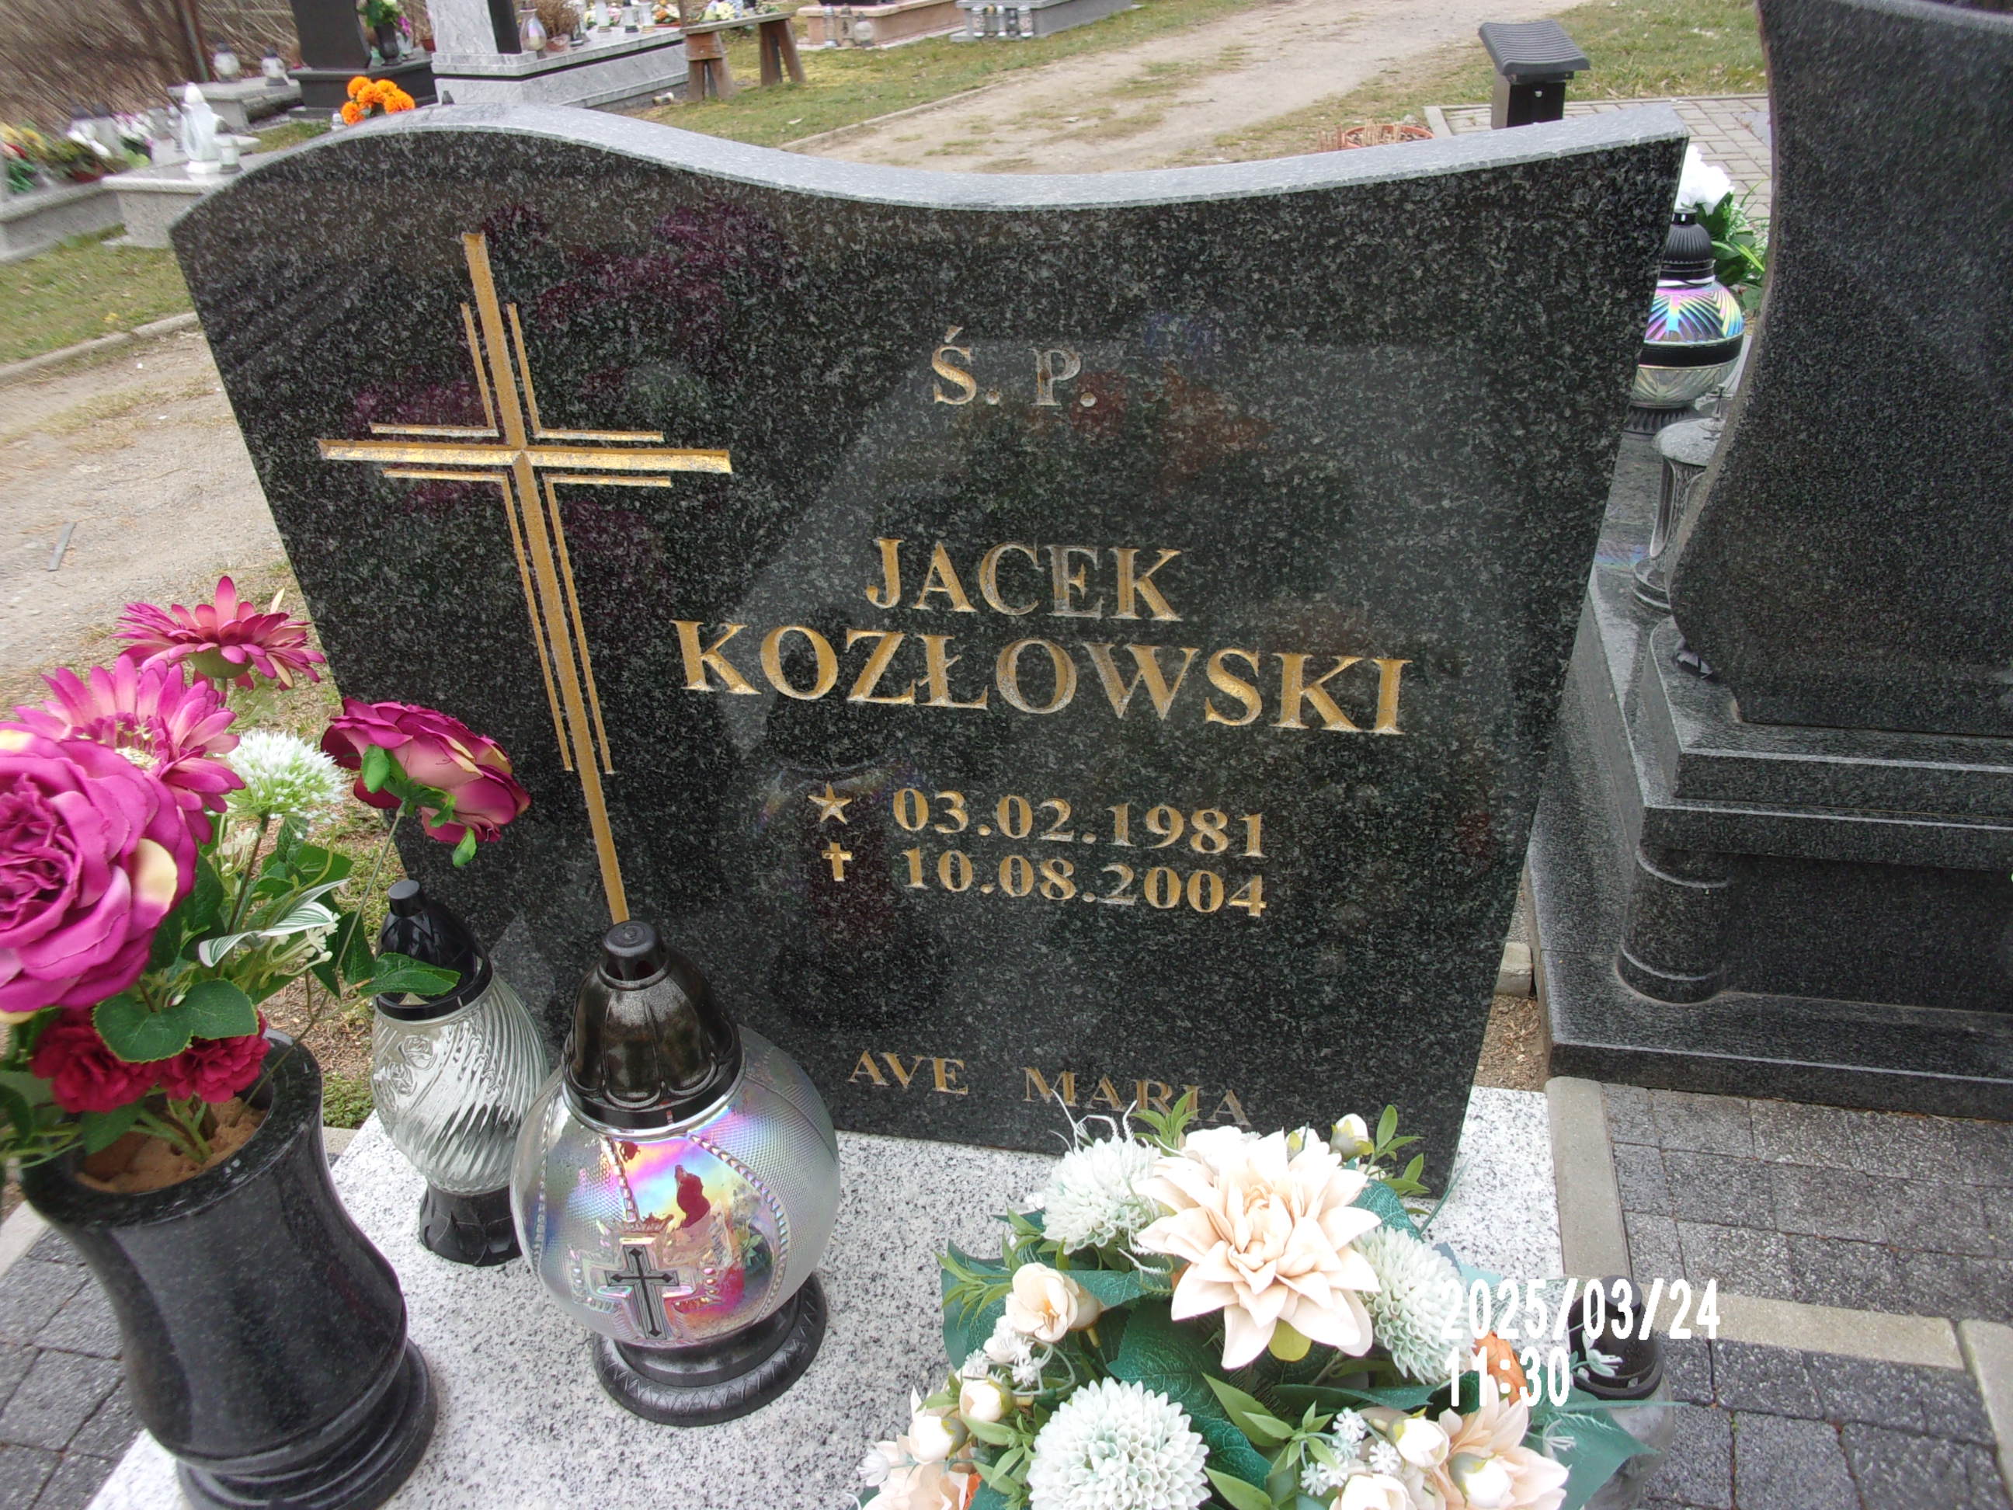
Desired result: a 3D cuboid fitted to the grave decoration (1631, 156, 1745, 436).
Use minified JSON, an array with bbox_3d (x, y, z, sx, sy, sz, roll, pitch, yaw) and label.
[{"bbox_3d":[0.989,-0.690,2.414,0.240,0.375,0.260,4,33,11],"label":"grave decoration"}]

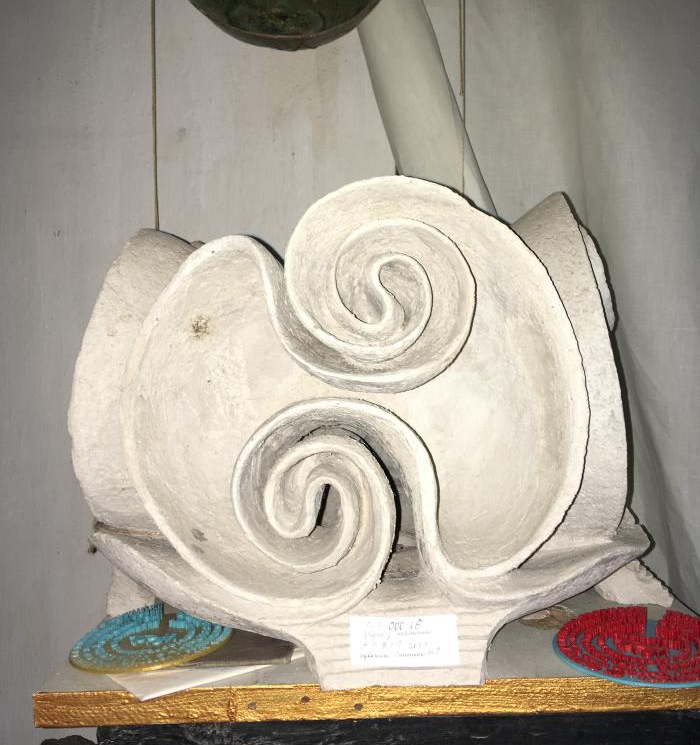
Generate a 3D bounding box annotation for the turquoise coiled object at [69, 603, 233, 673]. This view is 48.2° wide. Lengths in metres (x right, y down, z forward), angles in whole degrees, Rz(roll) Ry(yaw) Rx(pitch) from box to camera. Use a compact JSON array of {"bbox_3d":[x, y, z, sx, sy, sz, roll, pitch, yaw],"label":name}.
[{"bbox_3d":[-0.160,0.213,0.635,0.130,0.013,0.130,-5,0,-2],"label":"turquoise coiled object"}]

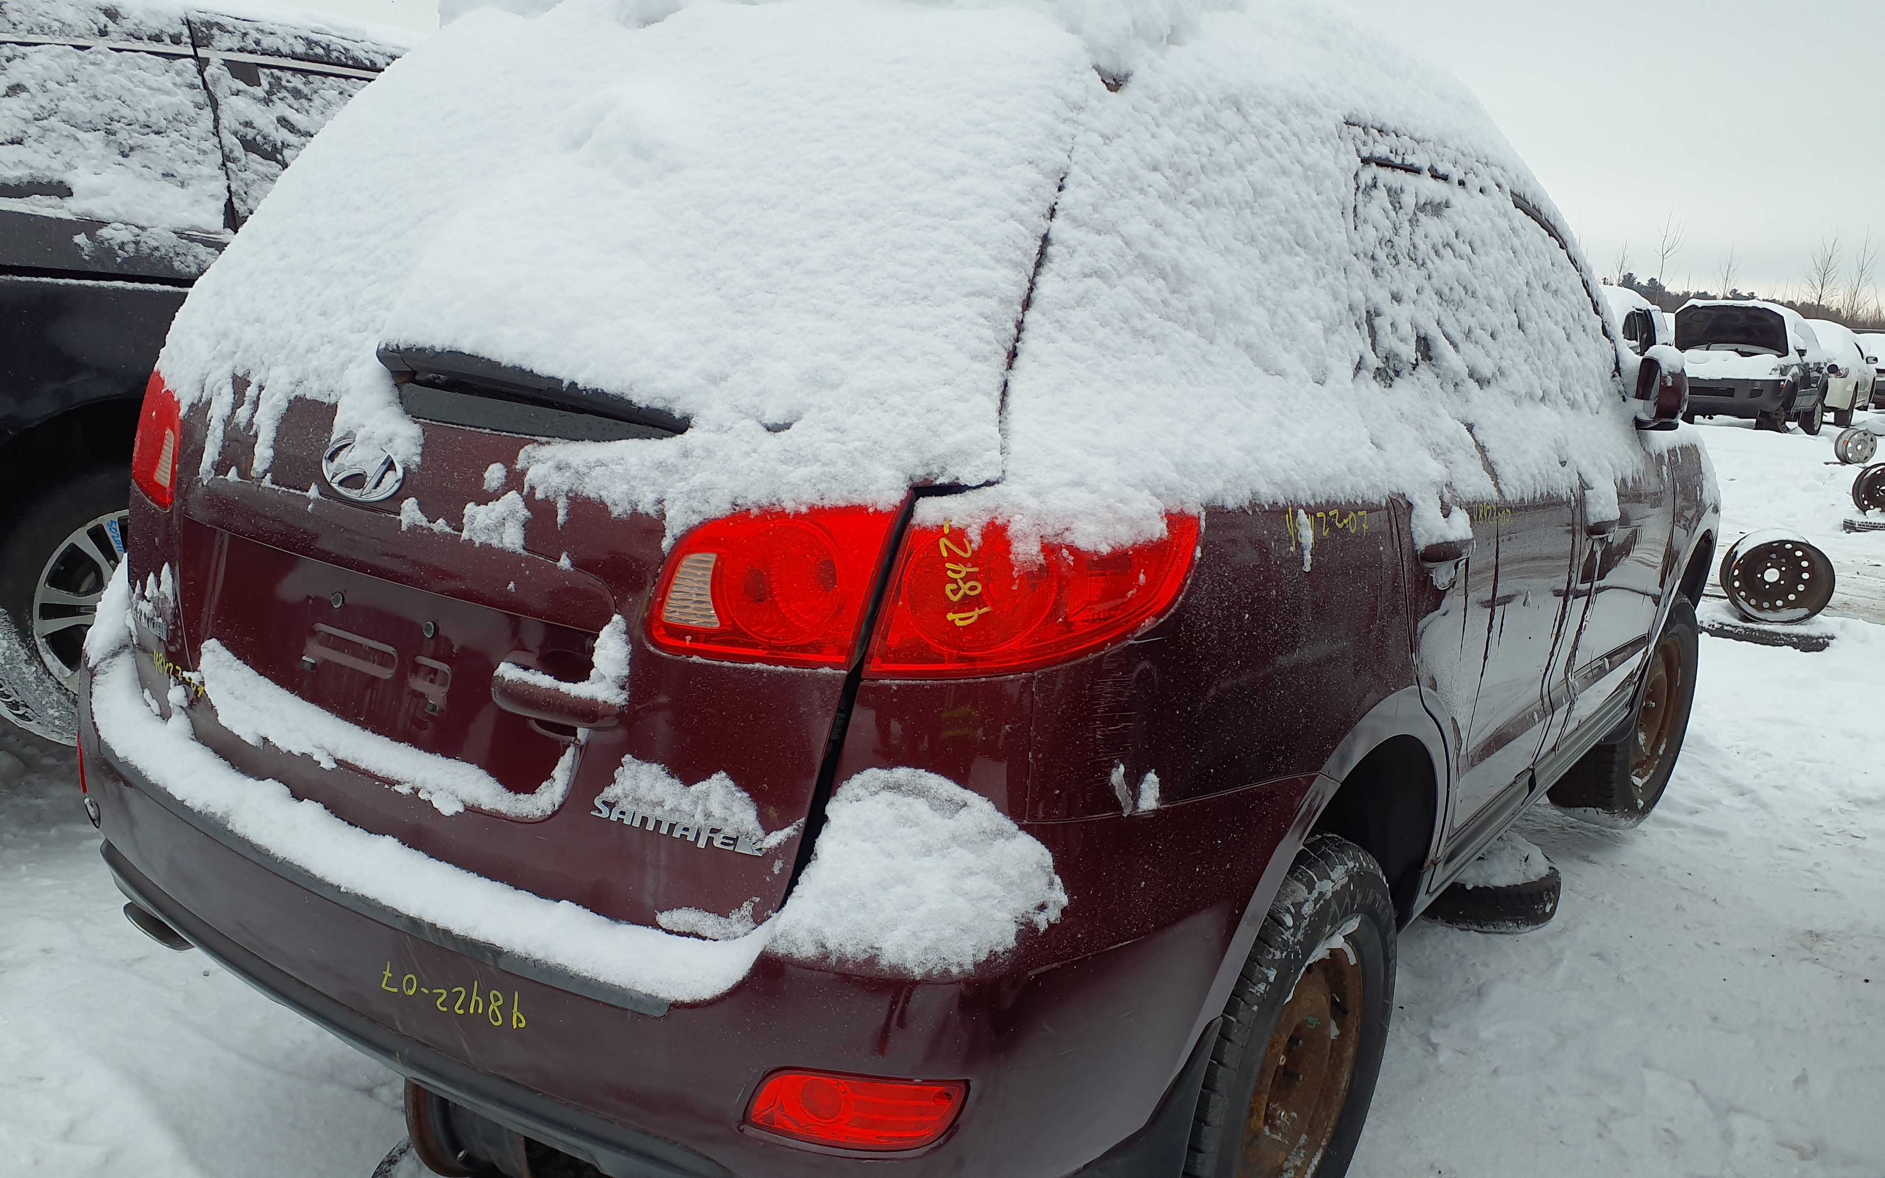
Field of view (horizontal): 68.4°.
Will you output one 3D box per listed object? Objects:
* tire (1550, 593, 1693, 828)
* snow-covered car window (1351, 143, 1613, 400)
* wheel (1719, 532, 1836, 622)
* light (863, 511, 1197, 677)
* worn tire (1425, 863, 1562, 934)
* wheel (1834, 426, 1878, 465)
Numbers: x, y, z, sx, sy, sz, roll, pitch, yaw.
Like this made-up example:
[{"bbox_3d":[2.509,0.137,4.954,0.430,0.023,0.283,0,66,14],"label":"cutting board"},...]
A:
[{"bbox_3d":[2.095,0.357,4.285,0.235,0.730,0.730,14,16,42],"label":"tire"},{"bbox_3d":[1.129,-0.587,2.752,0.100,0.420,1.550,-16,-2,38],"label":"snow-covered car window"},{"bbox_3d":[4.038,-0.056,6.718,0.440,0.440,0.195,6,14,16],"label":"wheel"},{"bbox_3d":[0.104,-0.021,1.403,0.160,0.170,0.400,12,15,36],"label":"light"},{"bbox_3d":[1.351,0.732,3.750,0.610,0.170,0.610,12,15,36],"label":"worn tire"},{"bbox_3d":[11.592,-1.803,17.600,0.430,0.430,0.190,1,11,-8],"label":"wheel"}]

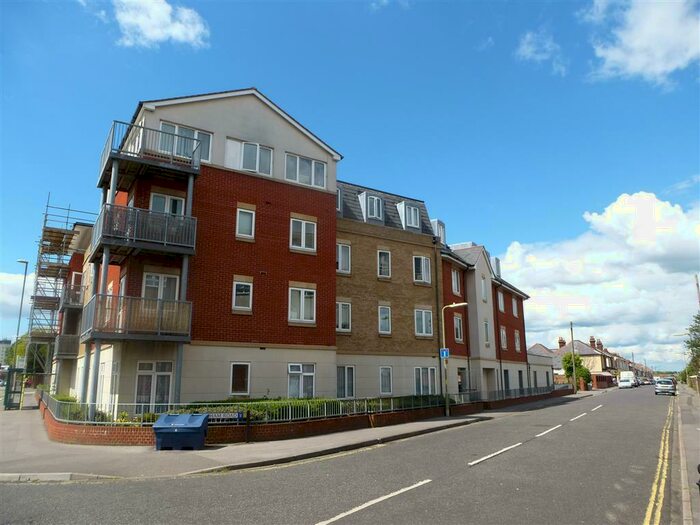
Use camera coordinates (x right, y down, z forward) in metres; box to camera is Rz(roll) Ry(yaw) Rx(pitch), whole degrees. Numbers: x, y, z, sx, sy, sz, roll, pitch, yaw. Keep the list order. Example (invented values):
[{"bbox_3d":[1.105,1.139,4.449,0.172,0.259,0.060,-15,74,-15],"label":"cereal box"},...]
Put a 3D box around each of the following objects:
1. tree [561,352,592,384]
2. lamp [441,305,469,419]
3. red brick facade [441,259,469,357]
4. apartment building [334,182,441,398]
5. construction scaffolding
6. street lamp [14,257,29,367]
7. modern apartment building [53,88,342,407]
[{"bbox_3d":[23.588,11.285,50.648,3.000,3.720,3.000,-9,-15,33],"label":"tree"},{"bbox_3d":[4.707,4.144,21.115,1.350,4.960,0.280,-9,-15,33],"label":"lamp"},{"bbox_3d":[5.834,2.771,28.372,0.800,5.400,4.400,-8,-15,32],"label":"red brick facade"},{"bbox_3d":[-1.153,2.248,27.761,7.700,10.600,9.500,8,-15,-32],"label":"apartment building"},{"bbox_3d":[-18.577,2.546,30.832,2.900,12.400,6.000,8,-15,-32],"label":"construction scaffolding"},{"bbox_3d":[-24.503,4.888,35.775,0.750,10.200,0.300,8,-15,-32],"label":"street lamp"},{"bbox_3d":[-10.131,1.128,26.750,9.100,12.400,24.000,8,-15,-32],"label":"modern apartment building"}]

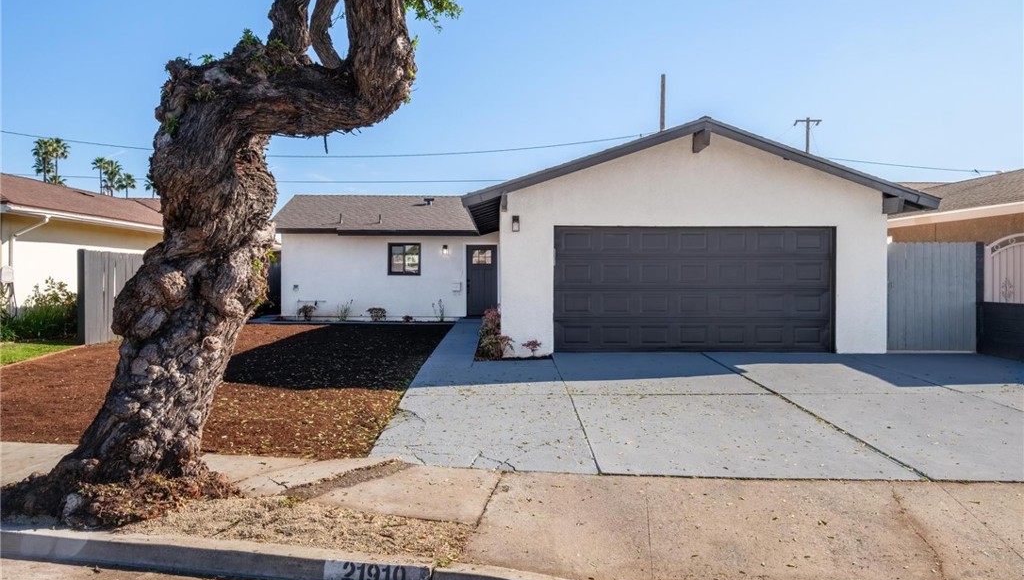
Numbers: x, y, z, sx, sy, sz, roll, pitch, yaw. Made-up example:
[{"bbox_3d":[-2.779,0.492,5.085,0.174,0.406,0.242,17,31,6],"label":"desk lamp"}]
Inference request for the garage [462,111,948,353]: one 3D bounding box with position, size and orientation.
[{"bbox_3d":[3.080,-0.840,15.100,7.750,3.900,7.100,0,0,0],"label":"garage"}]

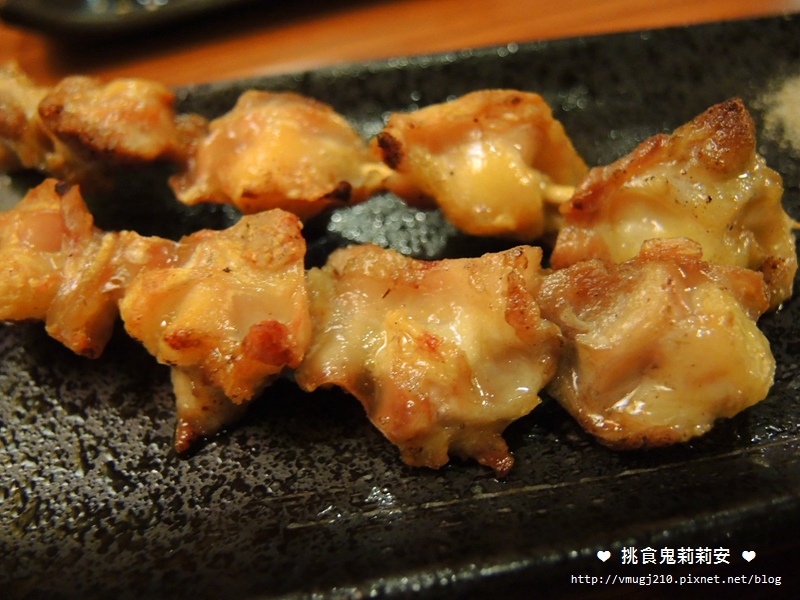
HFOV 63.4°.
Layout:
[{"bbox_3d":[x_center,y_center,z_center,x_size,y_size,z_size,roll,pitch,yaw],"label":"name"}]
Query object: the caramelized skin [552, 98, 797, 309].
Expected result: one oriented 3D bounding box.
[{"bbox_3d":[0.068,-0.022,0.160,0.052,0.042,0.042,10,46,13],"label":"caramelized skin"}]

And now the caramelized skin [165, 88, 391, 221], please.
[{"bbox_3d":[-0.033,-0.041,0.183,0.057,0.030,0.034,8,46,11],"label":"caramelized skin"}]

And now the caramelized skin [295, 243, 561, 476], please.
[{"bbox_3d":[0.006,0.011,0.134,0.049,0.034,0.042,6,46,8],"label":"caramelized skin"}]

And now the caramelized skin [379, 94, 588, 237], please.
[{"bbox_3d":[0.022,-0.036,0.173,0.052,0.033,0.036,10,46,13],"label":"caramelized skin"}]

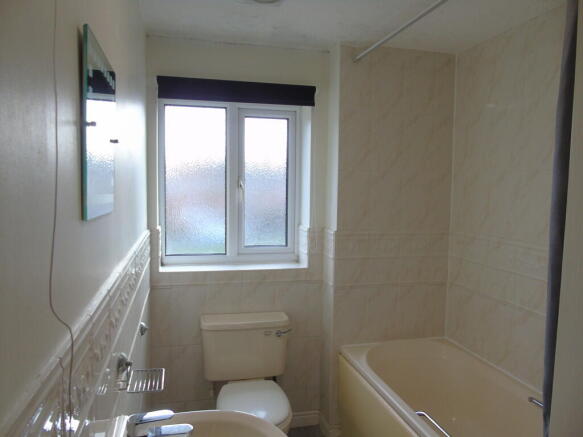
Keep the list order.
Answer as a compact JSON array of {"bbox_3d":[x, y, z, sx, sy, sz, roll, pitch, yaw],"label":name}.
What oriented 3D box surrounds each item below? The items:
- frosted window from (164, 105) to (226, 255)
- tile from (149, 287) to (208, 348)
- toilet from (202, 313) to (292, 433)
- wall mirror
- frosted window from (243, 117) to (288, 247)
[{"bbox_3d":[-0.577,-0.223,2.561,0.366,0.904,0.030,0,4,-13],"label":"frosted window"},{"bbox_3d":[-0.642,0.555,2.406,0.306,0.347,0.010,0,4,-13],"label":"tile"},{"bbox_3d":[-0.217,0.953,2.162,0.478,0.745,0.690,0,4,-13],"label":"toilet"},{"bbox_3d":[-0.398,-0.176,0.876,0.015,0.339,0.333,0,4,-15],"label":"wall mirror"},{"bbox_3d":[-0.161,-0.223,2.654,0.290,0.812,0.030,0,4,-13],"label":"frosted window"}]

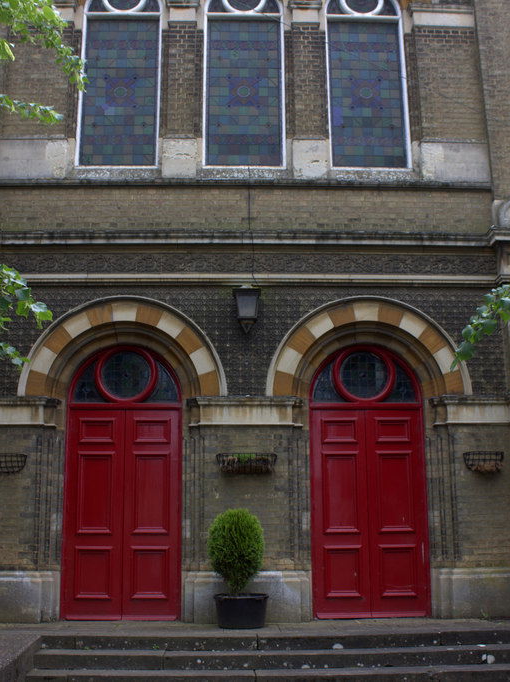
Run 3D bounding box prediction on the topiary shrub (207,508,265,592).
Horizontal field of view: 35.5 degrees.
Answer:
[{"bbox_3d":[-0.228,2.470,9.339,0.657,0.965,0.657,0,-12,-2],"label":"topiary shrub"}]

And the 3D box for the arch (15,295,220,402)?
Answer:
[{"bbox_3d":[-1.656,0.096,10.224,2.582,1.302,0.320,0,-12,-2],"label":"arch"}]

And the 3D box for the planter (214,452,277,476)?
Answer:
[{"bbox_3d":[-0.094,1.458,9.438,0.725,0.240,0.210,0,-13,-2],"label":"planter"}]

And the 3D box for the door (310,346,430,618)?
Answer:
[{"bbox_3d":[1.396,1.681,9.824,1.419,3.289,0.200,0,-13,-2],"label":"door"}]

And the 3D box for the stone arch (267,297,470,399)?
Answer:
[{"bbox_3d":[1.394,0.096,9.999,2.510,1.294,0.320,0,-13,-2],"label":"stone arch"}]

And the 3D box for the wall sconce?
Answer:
[{"bbox_3d":[-0.092,-0.383,9.779,0.333,0.560,0.320,0,-13,-2],"label":"wall sconce"}]

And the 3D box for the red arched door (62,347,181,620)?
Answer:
[{"bbox_3d":[-1.592,1.678,9.740,1.409,3.284,0.200,0,-13,-2],"label":"red arched door"}]

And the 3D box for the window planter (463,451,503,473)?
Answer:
[{"bbox_3d":[2.741,1.458,9.517,0.496,0.254,0.210,0,-13,-2],"label":"window planter"}]

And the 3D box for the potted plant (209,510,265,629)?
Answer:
[{"bbox_3d":[-0.204,2.647,9.303,0.701,1.326,0.701,0,-12,-2],"label":"potted plant"}]

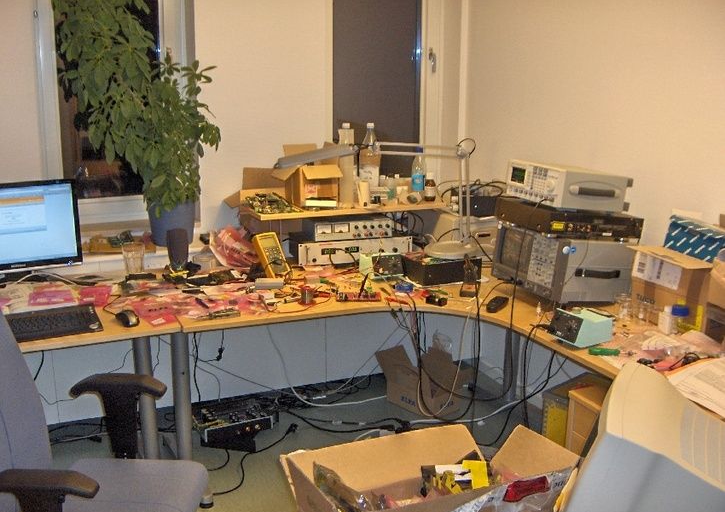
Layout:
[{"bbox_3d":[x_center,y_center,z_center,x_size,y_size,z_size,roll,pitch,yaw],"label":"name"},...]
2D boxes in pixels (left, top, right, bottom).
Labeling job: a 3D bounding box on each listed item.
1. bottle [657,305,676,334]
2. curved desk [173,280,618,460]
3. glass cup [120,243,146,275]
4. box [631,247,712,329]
[{"bbox_3d":[0.921,0.190,2.456,0.053,0.084,0.050,5,13,21],"label":"bottle"},{"bbox_3d":[0.298,0.510,2.676,1.705,0.730,1.770,-5,14,-22],"label":"curved desk"},{"bbox_3d":[-0.827,0.010,2.947,0.085,0.118,0.085,-5,14,-22],"label":"glass cup"},{"bbox_3d":[0.916,0.100,2.390,0.145,0.200,0.195,-5,14,-22],"label":"box"}]

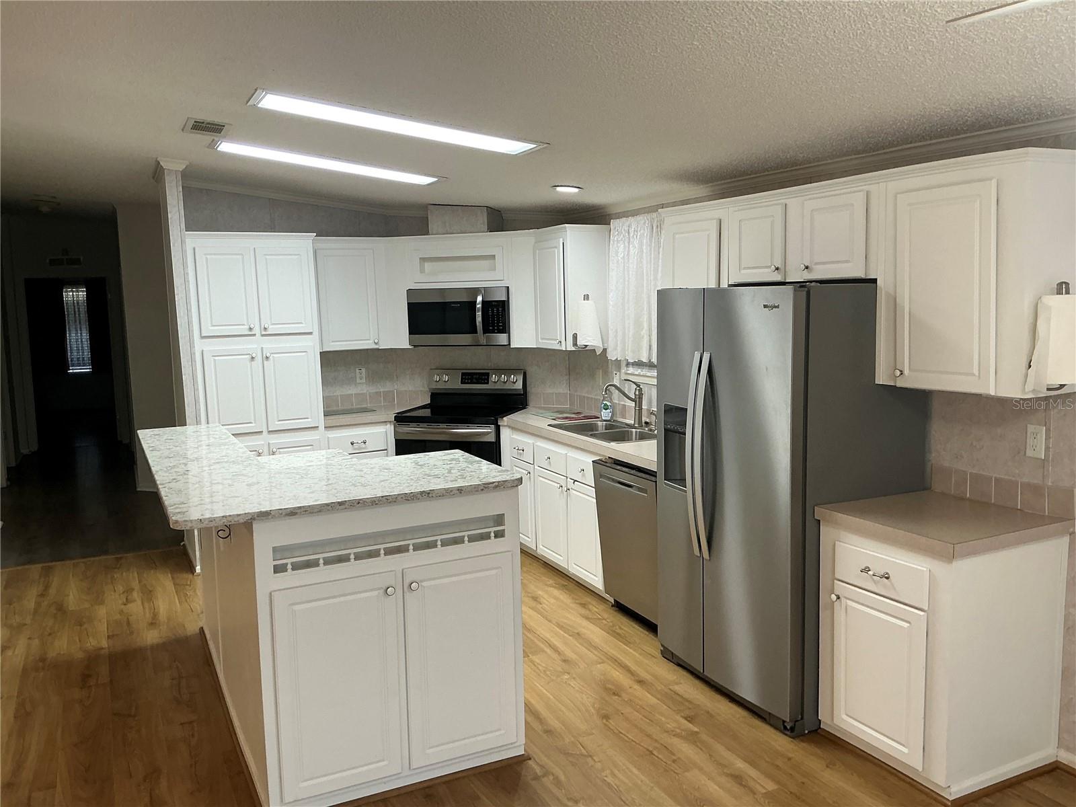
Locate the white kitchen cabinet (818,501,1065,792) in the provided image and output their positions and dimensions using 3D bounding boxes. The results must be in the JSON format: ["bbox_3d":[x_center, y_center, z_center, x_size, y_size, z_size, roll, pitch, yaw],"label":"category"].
[{"bbox_3d":[1.496,0.853,3.270,0.590,0.890,0.615,-5,7,-25],"label":"white kitchen cabinet"}]

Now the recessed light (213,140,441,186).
[{"bbox_3d":[-1.208,-1.416,5.091,1.320,0.060,0.330,2,5,-27],"label":"recessed light"}]

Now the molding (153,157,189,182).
[{"bbox_3d":[-2.377,-1.495,5.625,0.190,0.095,0.680,-5,8,-27],"label":"molding"}]

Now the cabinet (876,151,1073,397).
[{"bbox_3d":[1.592,-0.453,3.155,0.330,0.793,0.625,-5,7,-25],"label":"cabinet"}]

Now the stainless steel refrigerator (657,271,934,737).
[{"bbox_3d":[1.079,0.368,3.848,0.810,1.770,0.885,-5,8,-27],"label":"stainless steel refrigerator"}]

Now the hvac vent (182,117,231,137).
[{"bbox_3d":[-1.670,-1.389,4.401,0.210,0.030,0.355,3,4,-26],"label":"hvac vent"}]

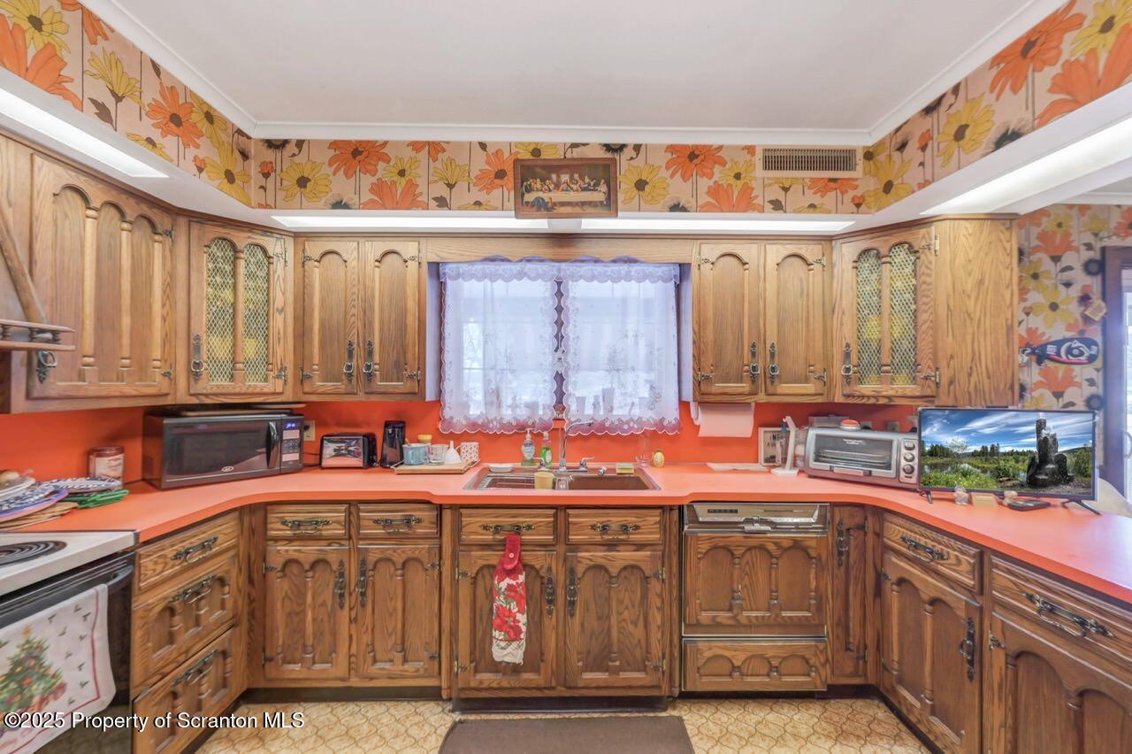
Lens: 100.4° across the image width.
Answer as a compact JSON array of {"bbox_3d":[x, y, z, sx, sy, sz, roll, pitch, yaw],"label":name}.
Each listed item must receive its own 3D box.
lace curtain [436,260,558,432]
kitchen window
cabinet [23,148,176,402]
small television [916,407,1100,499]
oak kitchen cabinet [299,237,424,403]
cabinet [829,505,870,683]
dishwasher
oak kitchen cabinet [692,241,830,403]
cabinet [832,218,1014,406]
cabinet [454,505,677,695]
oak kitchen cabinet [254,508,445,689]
[{"bbox_3d":[-0.355,-0.156,2.479,0.610,0.907,0.055,0,0,-1],"label":"lace curtain"},{"bbox_3d":[-0.028,-0.156,2.509,1.264,0.905,0.095,0,0,-1],"label":"kitchen window"},{"bbox_3d":[-1.703,-0.278,1.597,0.320,0.765,0.530,0,0,0],"label":"cabinet"},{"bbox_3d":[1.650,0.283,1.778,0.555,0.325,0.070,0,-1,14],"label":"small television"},{"bbox_3d":[-0.972,-0.273,2.375,0.617,0.778,0.335,0,0,-1],"label":"oak kitchen cabinet"},{"bbox_3d":[1.176,0.901,2.251,0.167,0.757,0.600,0,0,-1],"label":"cabinet"},{"bbox_3d":[0.776,0.907,2.235,0.601,0.766,0.600,0,0,-1],"label":"dishwasher"},{"bbox_3d":[0.940,-0.272,2.405,0.667,0.790,0.335,0,0,-1],"label":"oak kitchen cabinet"},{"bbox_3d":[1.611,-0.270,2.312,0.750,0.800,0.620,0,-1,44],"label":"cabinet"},{"bbox_3d":[-0.014,0.890,2.192,0.865,0.762,0.660,0,0,-1],"label":"cabinet"},{"bbox_3d":[-0.891,0.891,2.221,0.748,0.764,0.605,0,0,-1],"label":"oak kitchen cabinet"}]

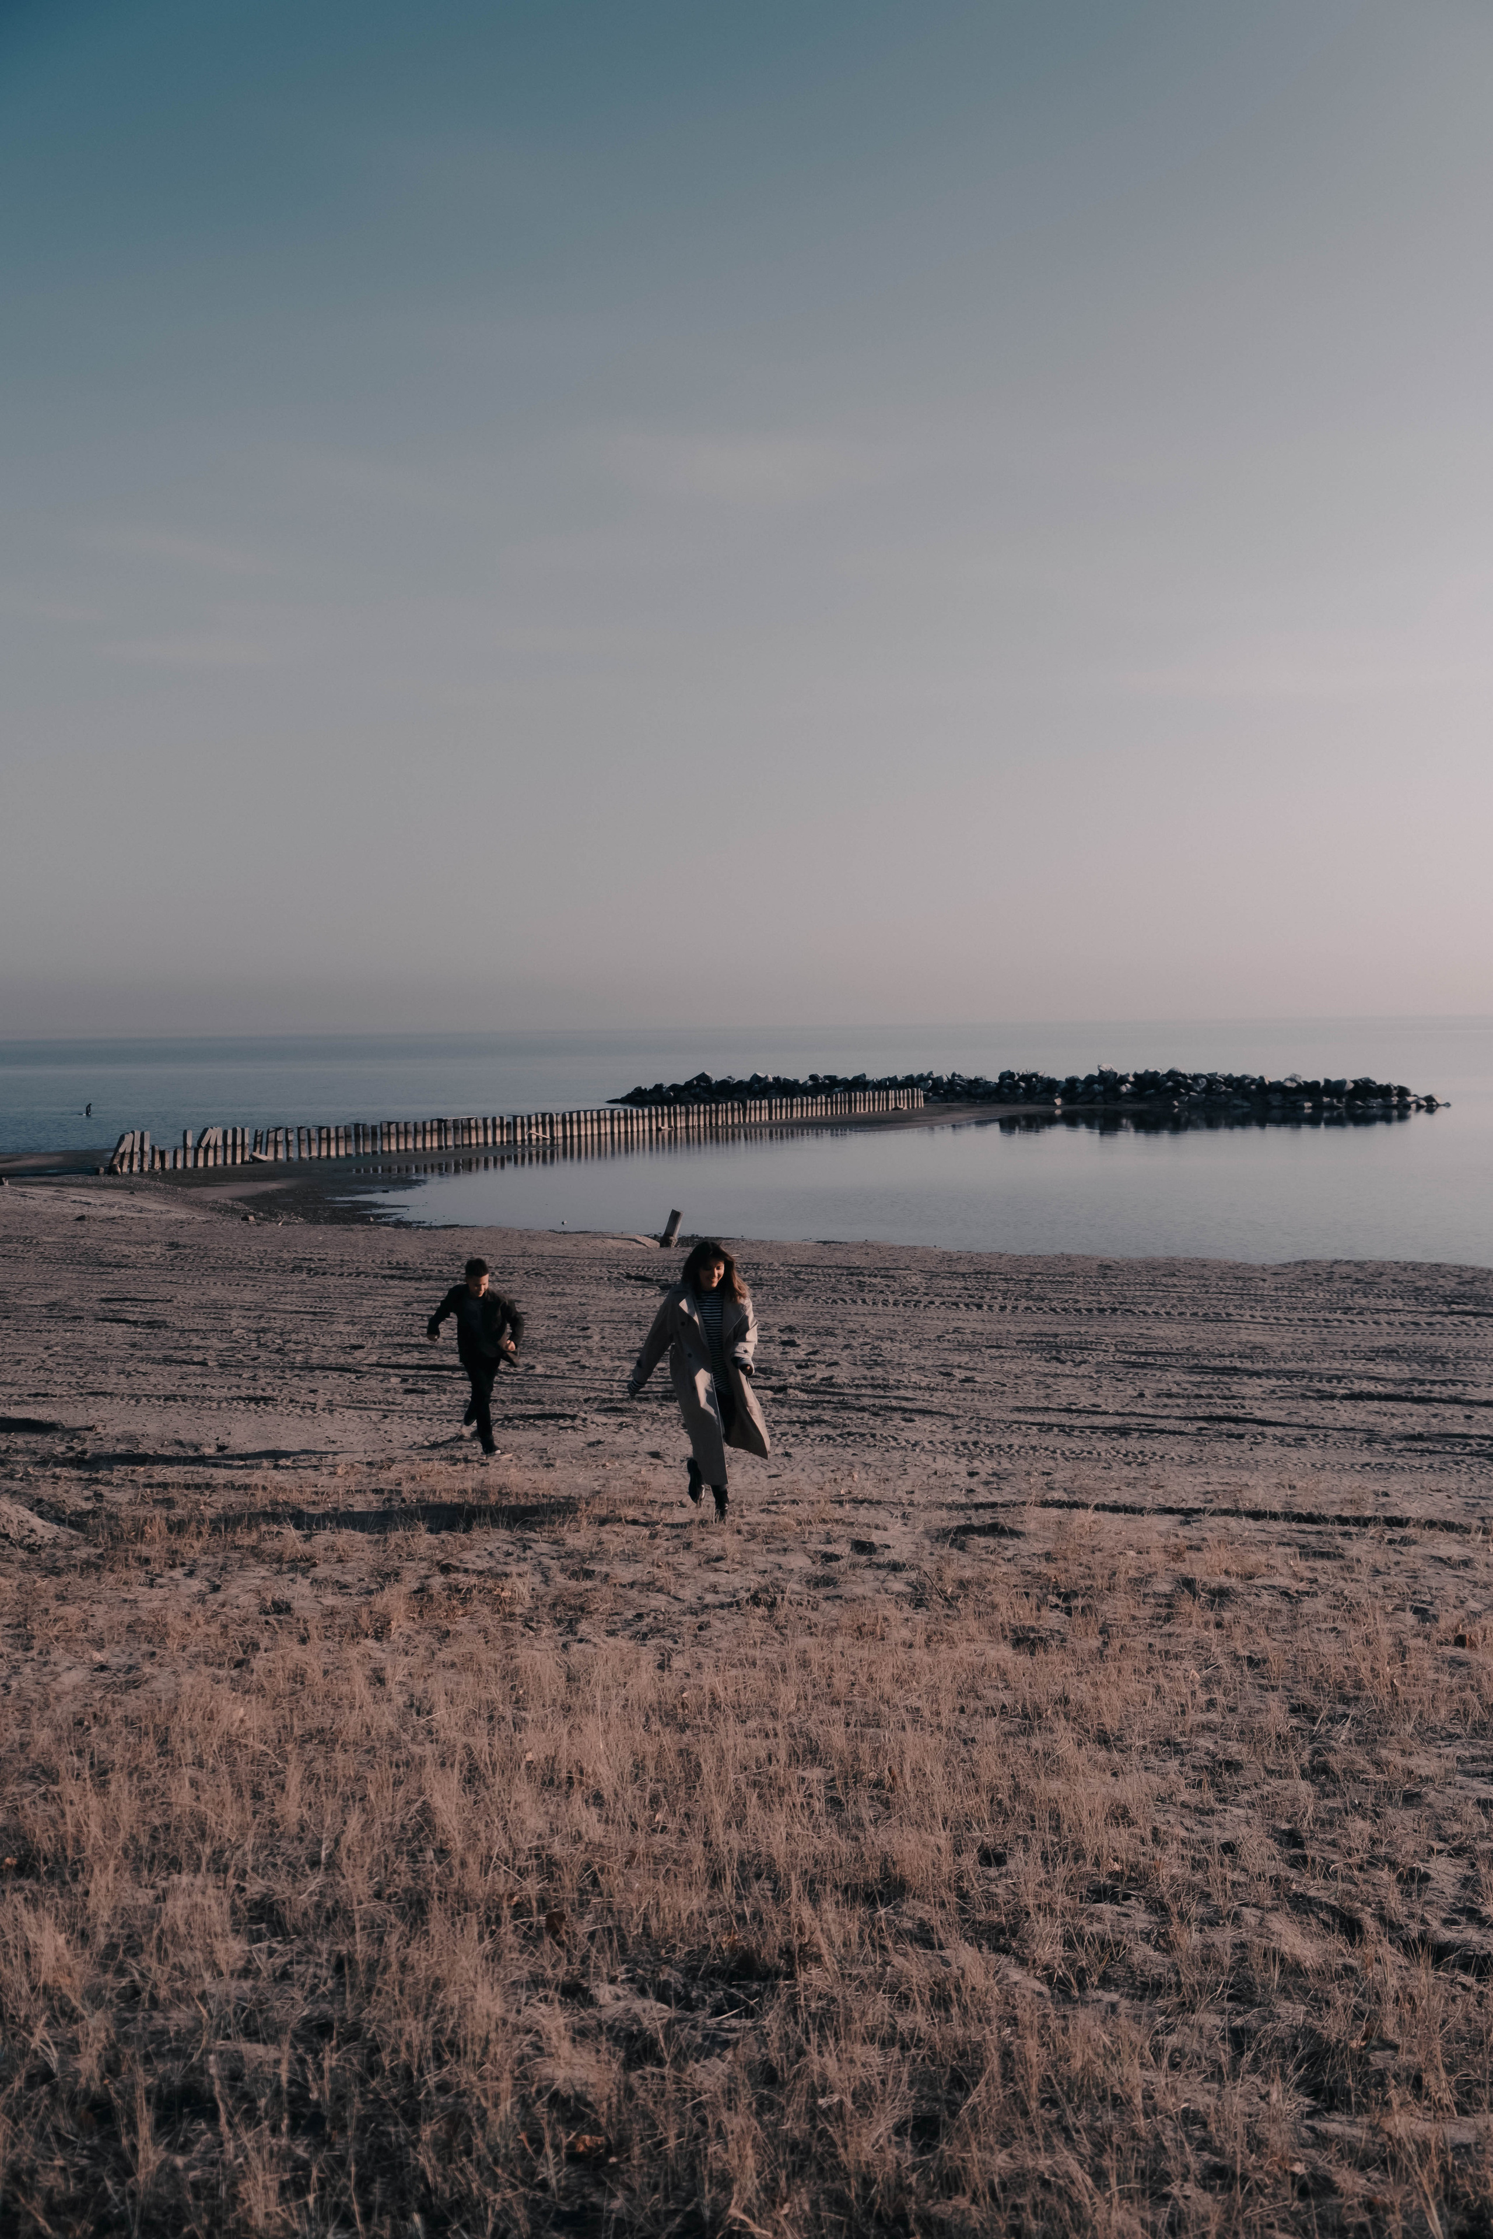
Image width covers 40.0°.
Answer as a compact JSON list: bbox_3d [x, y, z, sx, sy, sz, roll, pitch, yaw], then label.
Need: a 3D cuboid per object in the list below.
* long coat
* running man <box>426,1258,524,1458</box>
[{"bbox_3d":[-0.283,1.520,12.000,0.800,1.130,0.520,-1,3,-7],"label":"long coat"},{"bbox_3d":[-2.134,1.846,16.100,0.720,1.560,0.720,-1,3,-12],"label":"running man"}]

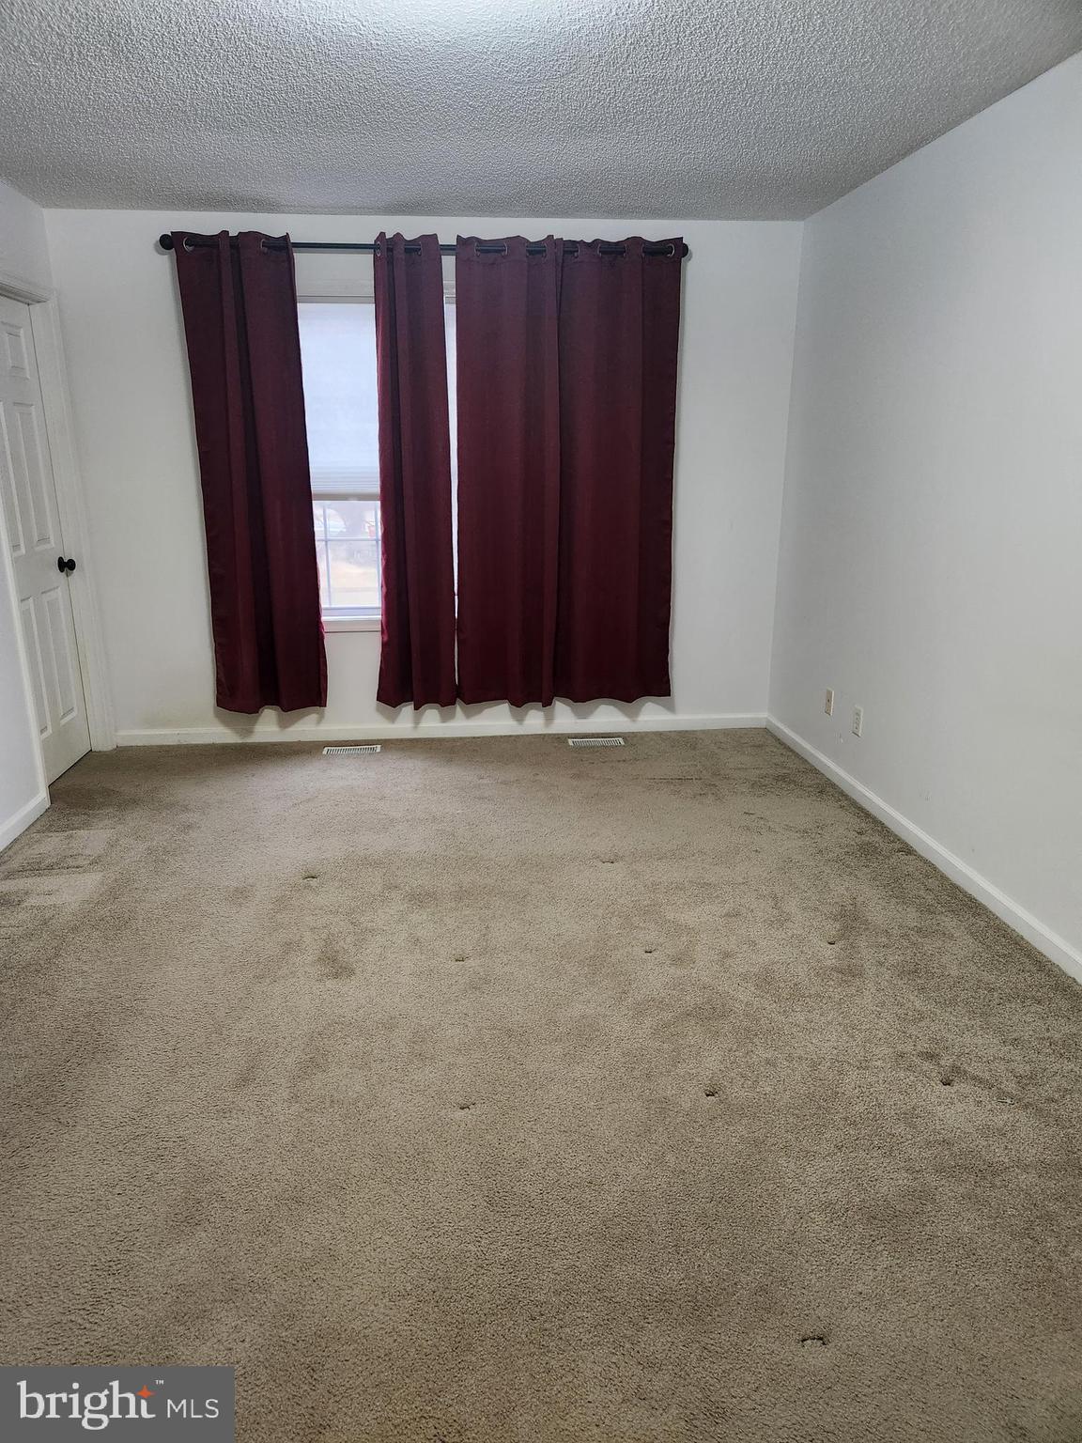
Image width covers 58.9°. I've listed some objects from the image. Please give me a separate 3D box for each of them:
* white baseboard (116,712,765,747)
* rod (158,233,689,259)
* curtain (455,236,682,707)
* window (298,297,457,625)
[{"bbox_3d":[-0.450,0.040,4.951,3.350,0.088,0.016,-2,16,-6],"label":"white baseboard"},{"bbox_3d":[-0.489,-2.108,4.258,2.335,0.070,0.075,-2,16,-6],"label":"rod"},{"bbox_3d":[0.128,-1.136,4.592,1.080,2.175,0.110,-2,16,-6],"label":"curtain"},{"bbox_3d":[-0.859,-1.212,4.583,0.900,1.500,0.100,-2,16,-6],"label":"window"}]

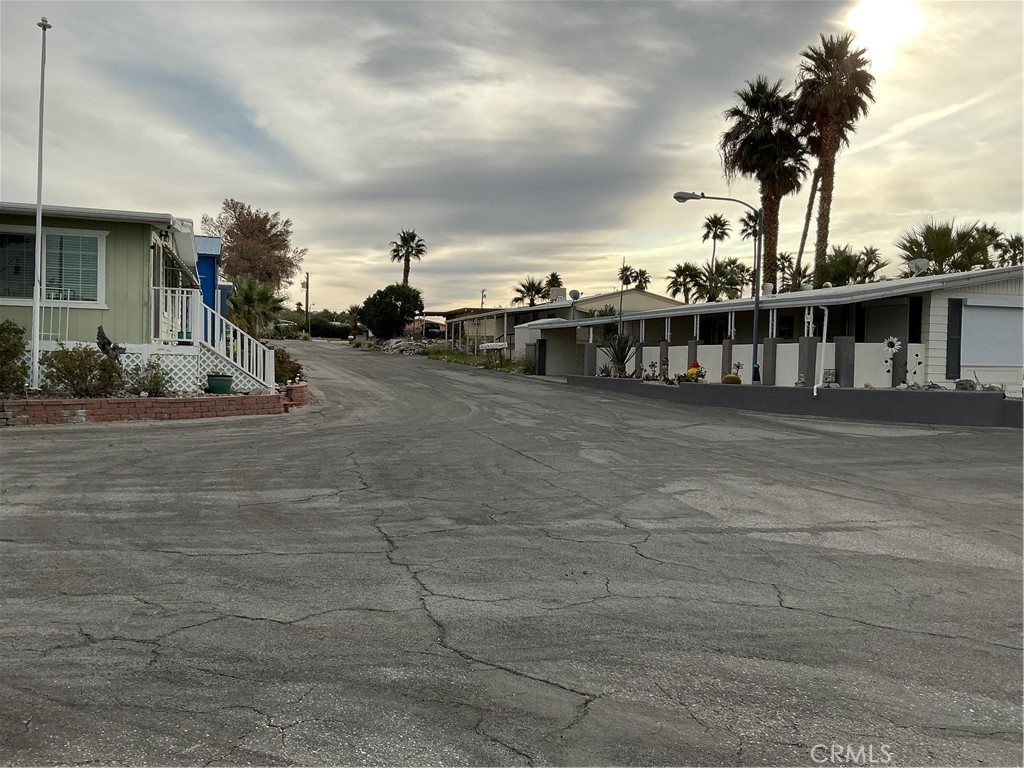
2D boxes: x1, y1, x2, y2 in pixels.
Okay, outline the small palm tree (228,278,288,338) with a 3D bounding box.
[{"bbox_3d":[-10.824,-2.794,35.057,2.550,3.500,2.500,1,2,0],"label":"small palm tree"}]

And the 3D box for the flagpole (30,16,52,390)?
[{"bbox_3d":[-8.147,-3.092,14.296,0.240,6.385,0.240,2,2,0],"label":"flagpole"}]

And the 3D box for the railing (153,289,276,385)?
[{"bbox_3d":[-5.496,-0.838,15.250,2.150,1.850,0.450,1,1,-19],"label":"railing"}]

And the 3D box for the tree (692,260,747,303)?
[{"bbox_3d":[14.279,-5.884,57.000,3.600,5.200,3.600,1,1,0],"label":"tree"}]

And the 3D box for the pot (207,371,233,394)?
[{"bbox_3d":[-5.509,-0.019,15.600,0.485,0.414,0.485,1,2,0],"label":"pot"}]

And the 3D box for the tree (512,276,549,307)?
[{"bbox_3d":[1.466,-5.897,72.112,3.300,6.900,3.300,1,2,0],"label":"tree"}]

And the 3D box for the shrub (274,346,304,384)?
[{"bbox_3d":[-4.722,-0.391,17.500,0.750,0.780,0.750,1,1,-19],"label":"shrub"}]

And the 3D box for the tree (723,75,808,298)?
[{"bbox_3d":[13.240,-8.073,43.261,4.600,16.000,4.500,1,2,0],"label":"tree"}]

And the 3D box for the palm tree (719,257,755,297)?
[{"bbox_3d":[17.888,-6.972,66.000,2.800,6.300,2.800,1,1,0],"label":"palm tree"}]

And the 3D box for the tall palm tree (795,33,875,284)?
[{"bbox_3d":[17.123,-9.540,44.805,4.300,18.700,4.300,1,2,0],"label":"tall palm tree"}]

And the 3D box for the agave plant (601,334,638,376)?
[{"bbox_3d":[4.388,-1.132,33.500,1.600,1.739,1.600,1,2,0],"label":"agave plant"}]

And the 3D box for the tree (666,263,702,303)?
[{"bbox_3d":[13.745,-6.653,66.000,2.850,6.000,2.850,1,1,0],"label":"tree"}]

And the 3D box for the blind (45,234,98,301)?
[{"bbox_3d":[-7.658,-2.025,14.400,0.840,1.120,0.060,1,1,-19],"label":"blind"}]

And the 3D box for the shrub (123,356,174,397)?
[{"bbox_3d":[-6.171,-0.128,14.100,0.820,0.680,0.750,1,1,-19],"label":"shrub"}]

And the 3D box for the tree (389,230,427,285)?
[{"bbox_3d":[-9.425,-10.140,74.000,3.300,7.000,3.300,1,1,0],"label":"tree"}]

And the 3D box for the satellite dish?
[{"bbox_3d":[11.315,-3.228,23.000,0.600,0.514,0.500,2,2,37],"label":"satellite dish"}]

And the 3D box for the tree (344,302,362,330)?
[{"bbox_3d":[-16.733,-6.959,88.000,2.100,3.400,2.100,1,1,0],"label":"tree"}]

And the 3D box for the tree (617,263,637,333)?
[{"bbox_3d":[15.797,-10.345,115.204,2.800,12.500,2.800,1,2,0],"label":"tree"}]

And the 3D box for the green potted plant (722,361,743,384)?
[{"bbox_3d":[6.336,-0.330,23.800,0.500,0.660,0.560,1,1,-21],"label":"green potted plant"}]

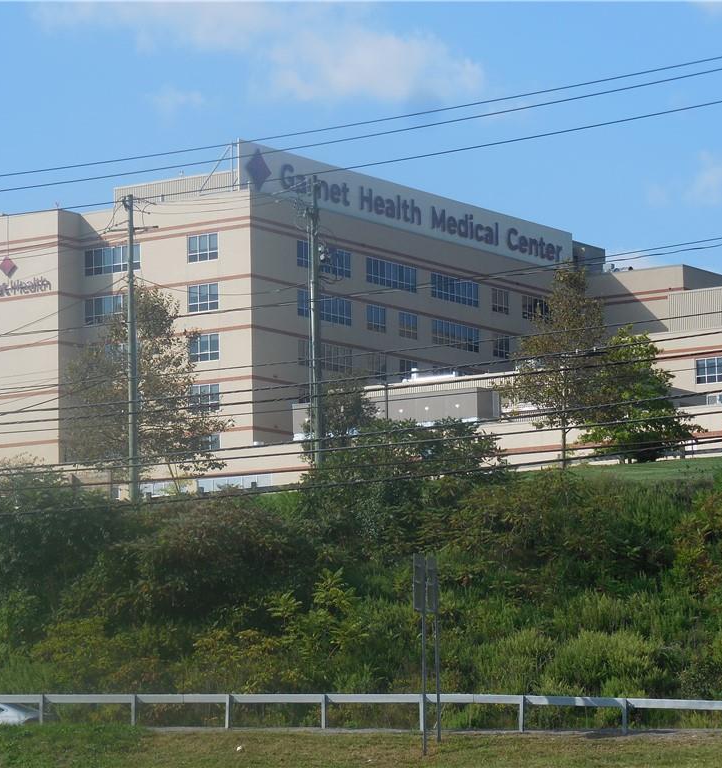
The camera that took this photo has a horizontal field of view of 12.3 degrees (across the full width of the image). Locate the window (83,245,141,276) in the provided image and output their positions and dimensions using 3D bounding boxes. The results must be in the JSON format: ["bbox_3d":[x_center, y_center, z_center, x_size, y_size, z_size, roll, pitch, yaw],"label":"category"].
[{"bbox_3d":[-21.956,-10.890,295.500,6.281,2.345,0.150,-6,-9,33],"label":"window"}]

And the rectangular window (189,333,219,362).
[{"bbox_3d":[-13.578,-3.048,289.015,3.251,2.274,0.150,-6,-9,33],"label":"rectangular window"}]

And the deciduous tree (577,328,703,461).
[{"bbox_3d":[17.932,0.743,216.000,7.883,8.917,7.489,-1,-8,0],"label":"deciduous tree"}]

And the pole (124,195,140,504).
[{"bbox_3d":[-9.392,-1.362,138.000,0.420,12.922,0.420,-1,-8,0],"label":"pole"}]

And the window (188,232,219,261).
[{"bbox_3d":[-13.675,-11.783,290.152,3.264,2.336,0.150,-6,-9,33],"label":"window"}]

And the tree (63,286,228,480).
[{"bbox_3d":[-12.120,0.450,188.000,9.224,11.867,8.762,-1,-8,0],"label":"tree"}]

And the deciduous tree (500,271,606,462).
[{"bbox_3d":[12.266,-1.020,213.000,6.627,12.935,6.296,-1,-8,0],"label":"deciduous tree"}]

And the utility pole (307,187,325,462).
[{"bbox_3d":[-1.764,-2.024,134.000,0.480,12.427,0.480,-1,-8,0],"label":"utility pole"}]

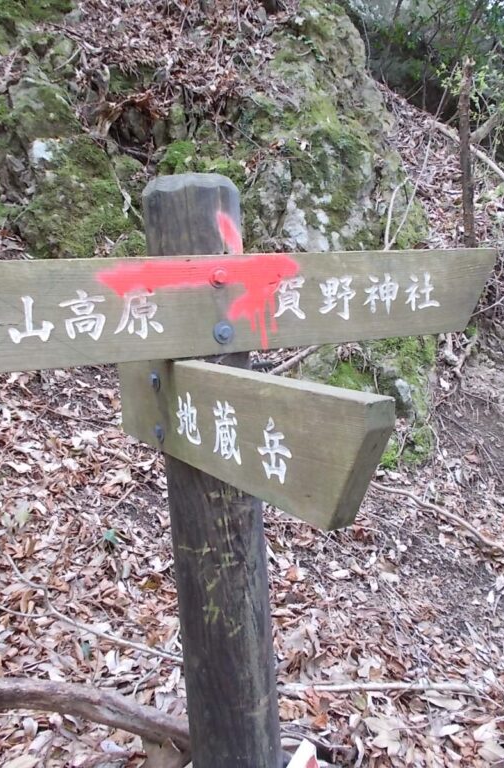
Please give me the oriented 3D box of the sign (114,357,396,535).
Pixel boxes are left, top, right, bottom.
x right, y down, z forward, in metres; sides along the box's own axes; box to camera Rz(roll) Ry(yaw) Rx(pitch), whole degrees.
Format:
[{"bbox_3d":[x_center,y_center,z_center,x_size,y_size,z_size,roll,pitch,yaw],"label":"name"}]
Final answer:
[{"bbox_3d":[-0.035,0.042,0.874,0.030,0.125,0.581,-11,12,-28],"label":"sign"}]

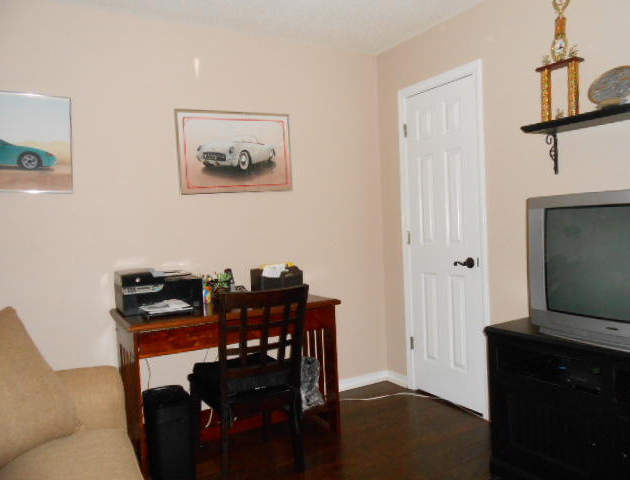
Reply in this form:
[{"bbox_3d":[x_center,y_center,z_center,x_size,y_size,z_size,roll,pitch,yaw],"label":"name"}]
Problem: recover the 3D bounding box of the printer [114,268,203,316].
[{"bbox_3d":[-0.830,0.271,2.586,0.410,0.210,0.360,-3,2,-30],"label":"printer"}]

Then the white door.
[{"bbox_3d":[0.817,0.019,3.096,0.060,2.095,0.708,-3,2,-30],"label":"white door"}]

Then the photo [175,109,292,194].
[{"bbox_3d":[-0.485,-0.548,3.030,0.738,0.497,0.030,-3,2,-30],"label":"photo"}]

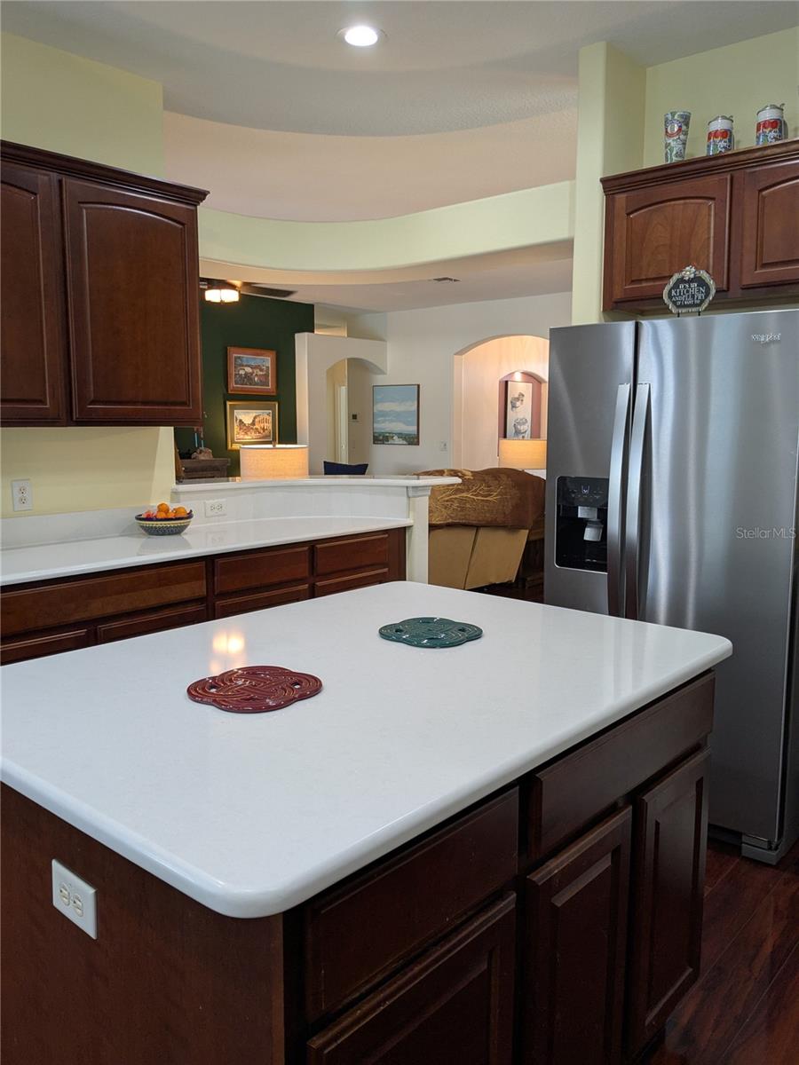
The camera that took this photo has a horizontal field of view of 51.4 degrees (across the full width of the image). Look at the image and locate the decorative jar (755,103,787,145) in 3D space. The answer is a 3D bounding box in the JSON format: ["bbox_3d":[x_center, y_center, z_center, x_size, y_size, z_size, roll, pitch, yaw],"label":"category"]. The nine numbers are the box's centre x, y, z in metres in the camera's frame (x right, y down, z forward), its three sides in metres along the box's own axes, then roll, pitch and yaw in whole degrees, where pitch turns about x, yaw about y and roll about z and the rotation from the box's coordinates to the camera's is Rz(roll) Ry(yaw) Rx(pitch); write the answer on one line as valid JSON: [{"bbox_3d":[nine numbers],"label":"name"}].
[{"bbox_3d":[1.300,-1.406,2.919,0.090,0.180,0.092,0,8,0],"label":"decorative jar"}]

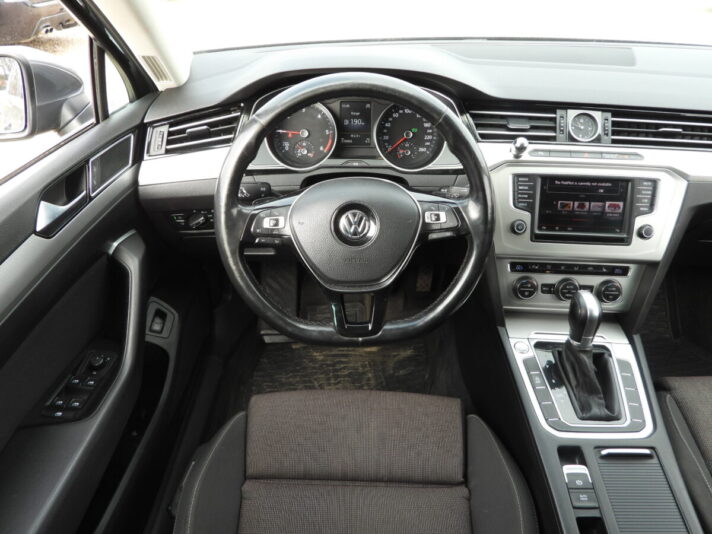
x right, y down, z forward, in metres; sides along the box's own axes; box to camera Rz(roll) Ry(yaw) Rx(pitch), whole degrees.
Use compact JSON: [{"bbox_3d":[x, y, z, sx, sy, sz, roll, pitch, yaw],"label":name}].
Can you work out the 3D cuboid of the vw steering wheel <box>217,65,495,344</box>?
[{"bbox_3d":[-0.002,-0.074,0.682,0.372,0.361,0.090,0,8,0],"label":"vw steering wheel"}]

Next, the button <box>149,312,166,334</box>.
[{"bbox_3d":[-0.353,0.099,0.880,0.022,0.036,0.012,17,-12,-24],"label":"button"}]

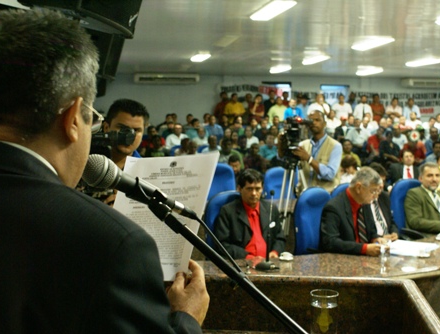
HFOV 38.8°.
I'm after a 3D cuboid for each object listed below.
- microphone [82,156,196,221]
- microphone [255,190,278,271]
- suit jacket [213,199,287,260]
[{"bbox_3d":[-0.125,0.041,1.000,0.213,0.053,0.055,27,-3,-20],"label":"microphone"},{"bbox_3d":[0.258,0.340,3.400,0.110,0.420,0.130,-1,2,-34],"label":"microphone"},{"bbox_3d":[0.190,0.460,3.900,0.480,0.560,0.360,0,2,-14],"label":"suit jacket"}]

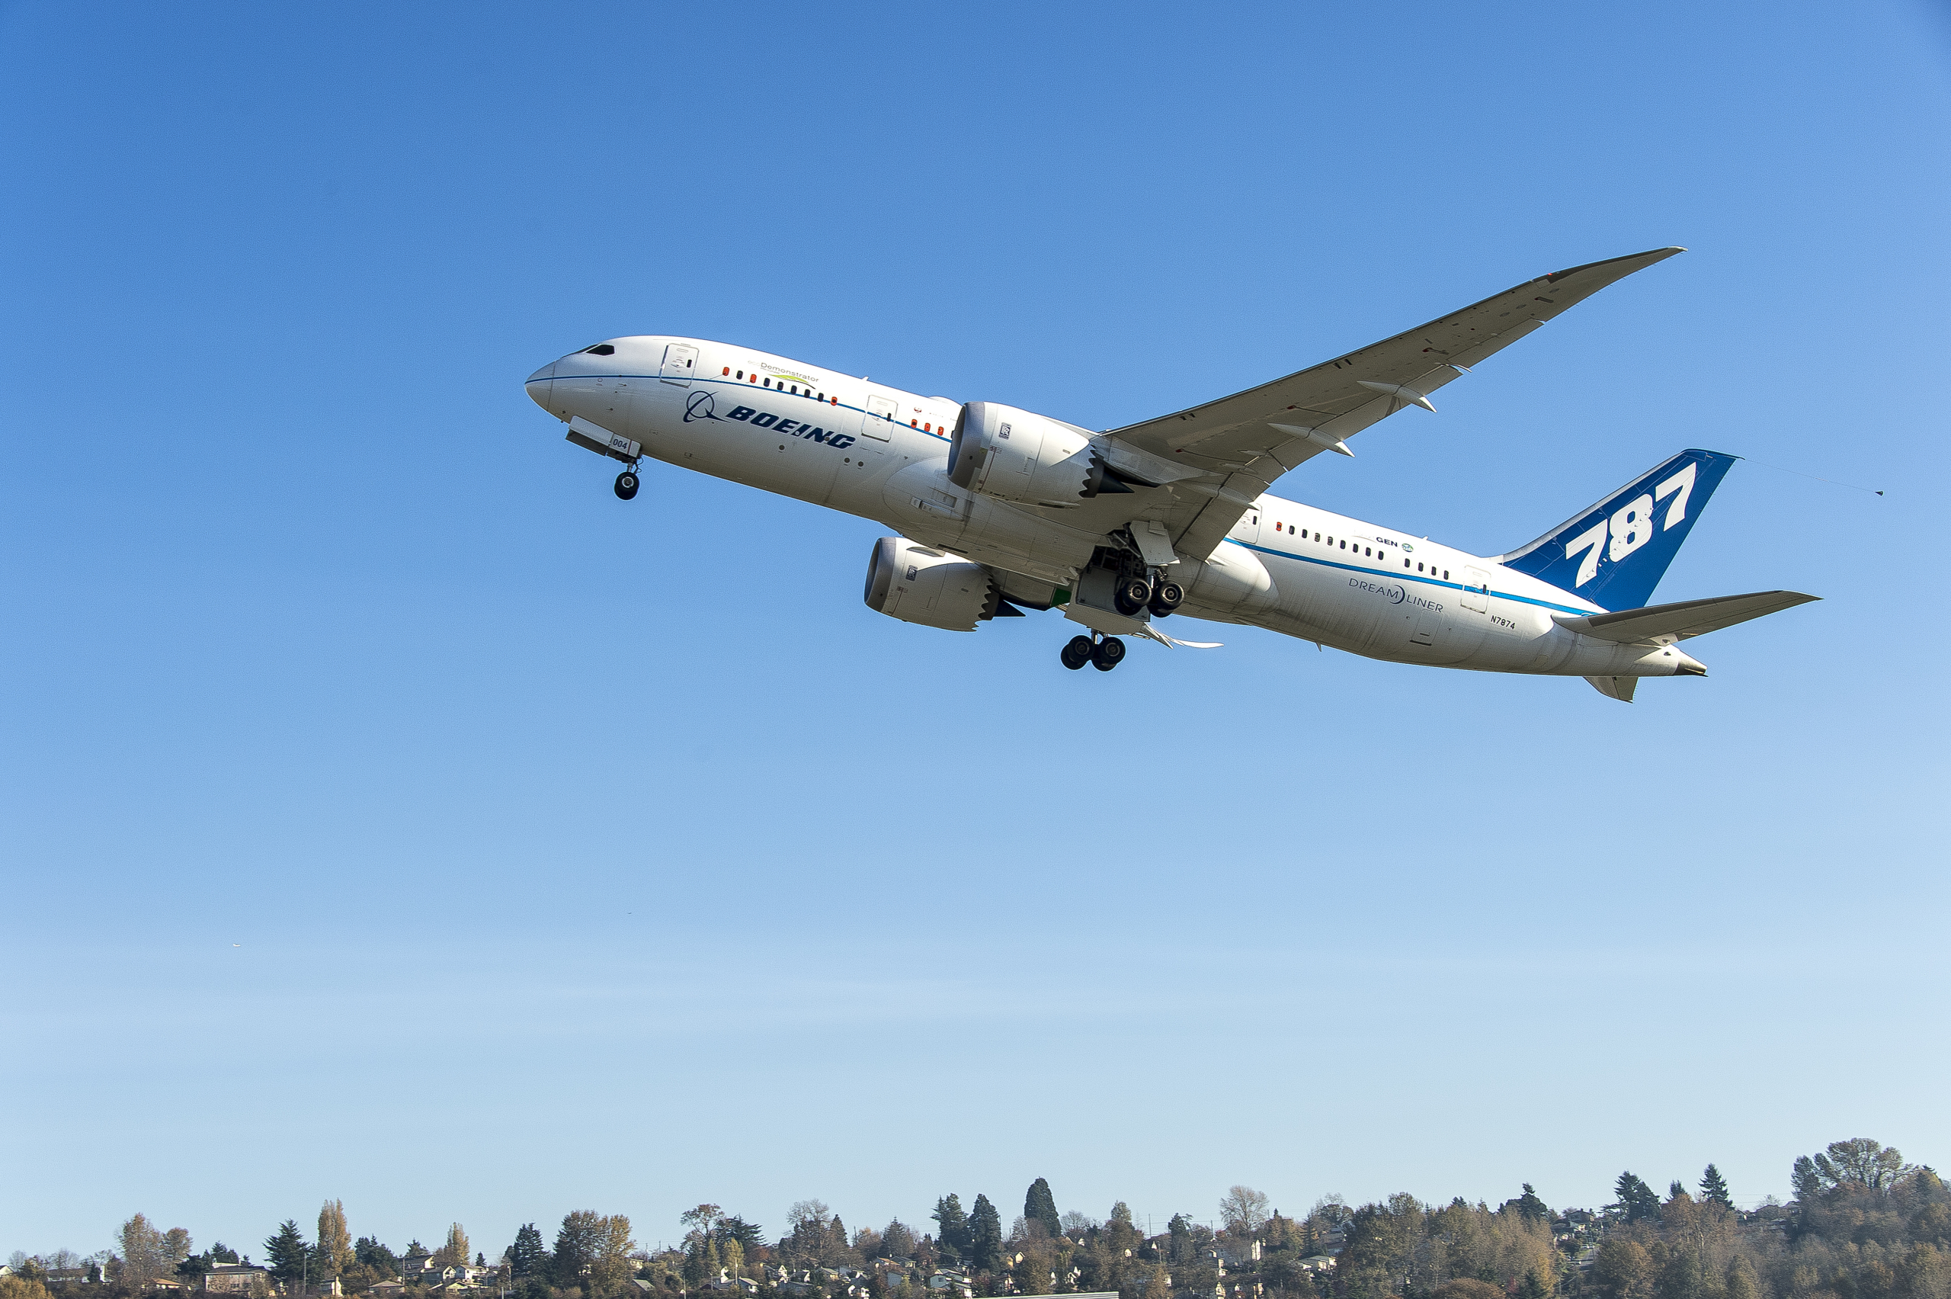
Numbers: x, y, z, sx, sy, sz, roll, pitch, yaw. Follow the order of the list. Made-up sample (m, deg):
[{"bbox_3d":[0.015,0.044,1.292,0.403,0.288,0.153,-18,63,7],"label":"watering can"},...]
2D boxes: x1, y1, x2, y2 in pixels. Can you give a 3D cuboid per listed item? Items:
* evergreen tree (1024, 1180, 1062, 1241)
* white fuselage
[{"bbox_3d":[27.136,225.667,1126.663,14.700,26.700,14.700,-2,-14,0],"label":"evergreen tree"},{"bbox_3d":[7.373,-5.526,128.033,56.200,6.200,5.850,15,-17,-8],"label":"white fuselage"}]

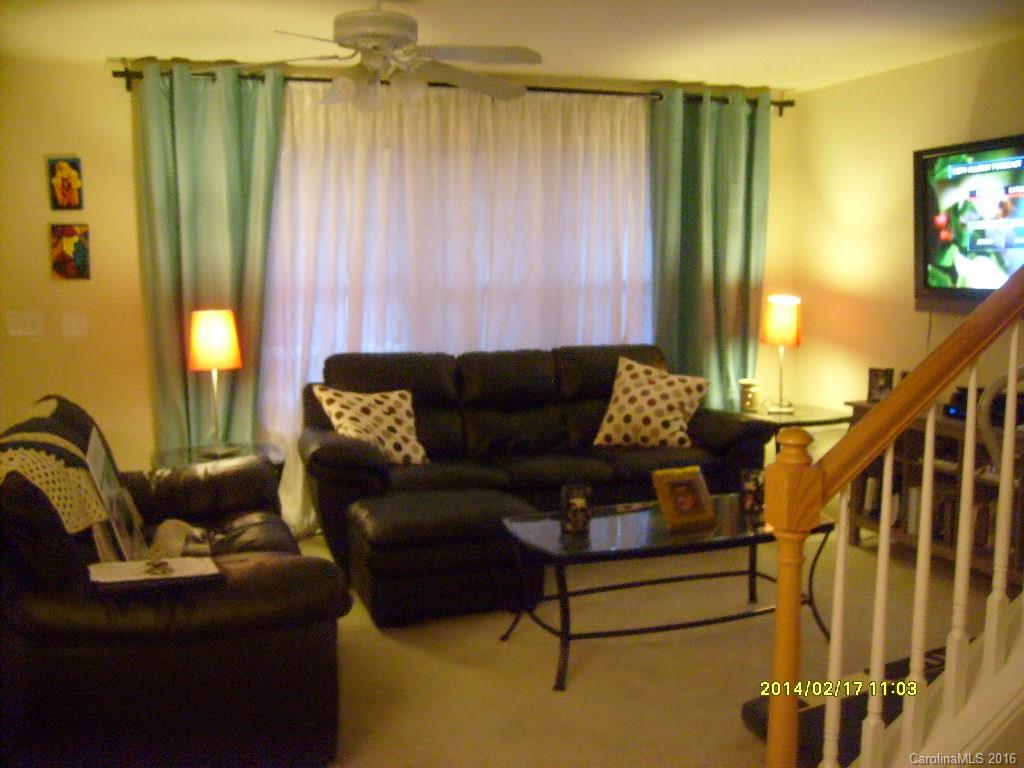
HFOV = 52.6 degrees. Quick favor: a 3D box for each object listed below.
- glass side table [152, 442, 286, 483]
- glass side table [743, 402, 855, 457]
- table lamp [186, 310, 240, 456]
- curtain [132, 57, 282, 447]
[{"bbox_3d":[-1.337,0.613,4.729,0.610,0.600,0.610,-2,8,-16],"label":"glass side table"},{"bbox_3d":[1.579,0.469,5.755,0.550,0.600,0.560,-2,8,-16],"label":"glass side table"},{"bbox_3d":[-1.333,-0.006,4.671,0.245,0.650,0.245,-2,8,-16],"label":"table lamp"},{"bbox_3d":[-1.481,-0.363,5.253,0.700,2.380,0.140,-2,8,-16],"label":"curtain"}]

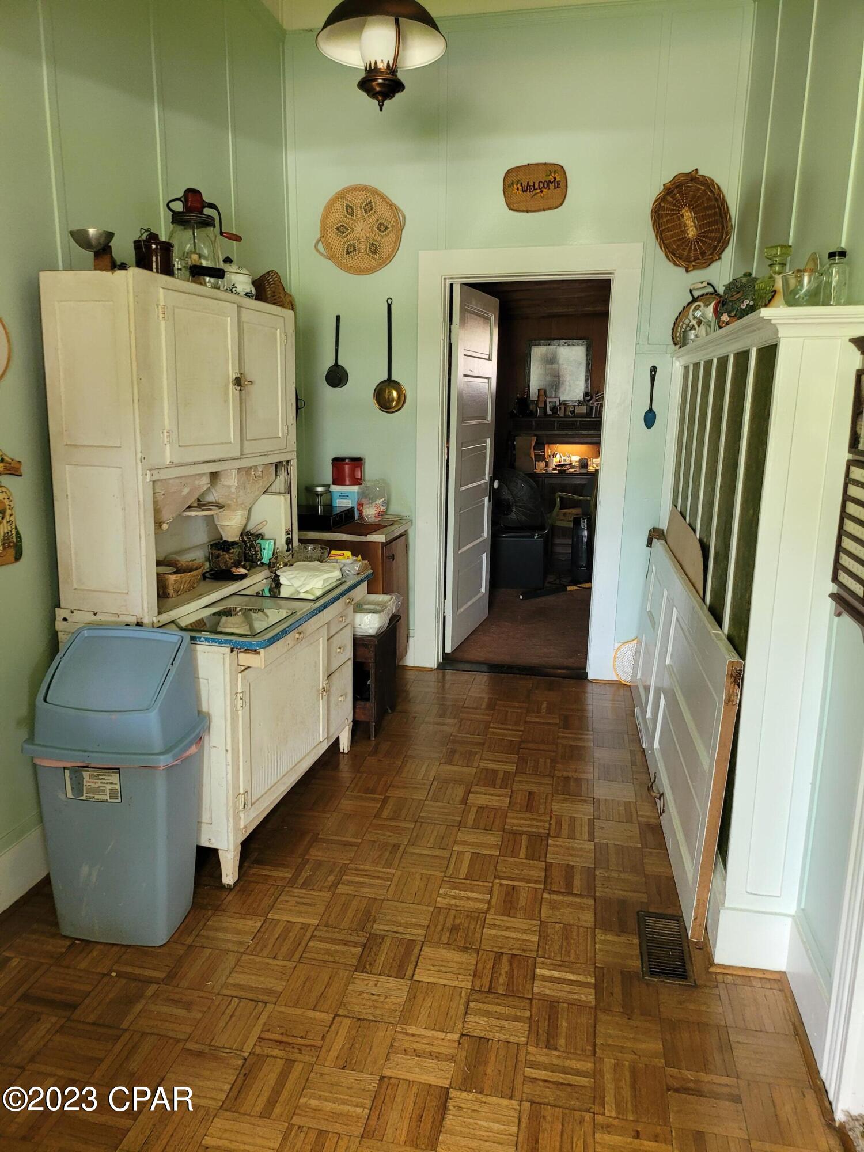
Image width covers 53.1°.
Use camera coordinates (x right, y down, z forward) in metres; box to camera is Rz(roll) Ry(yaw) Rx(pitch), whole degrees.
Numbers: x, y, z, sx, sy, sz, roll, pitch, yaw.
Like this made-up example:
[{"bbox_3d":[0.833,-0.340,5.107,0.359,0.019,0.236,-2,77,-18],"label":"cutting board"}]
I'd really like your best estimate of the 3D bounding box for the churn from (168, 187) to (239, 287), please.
[{"bbox_3d":[-0.761,-1.115,2.897,0.248,0.328,0.184,-3,14,-14],"label":"churn"}]

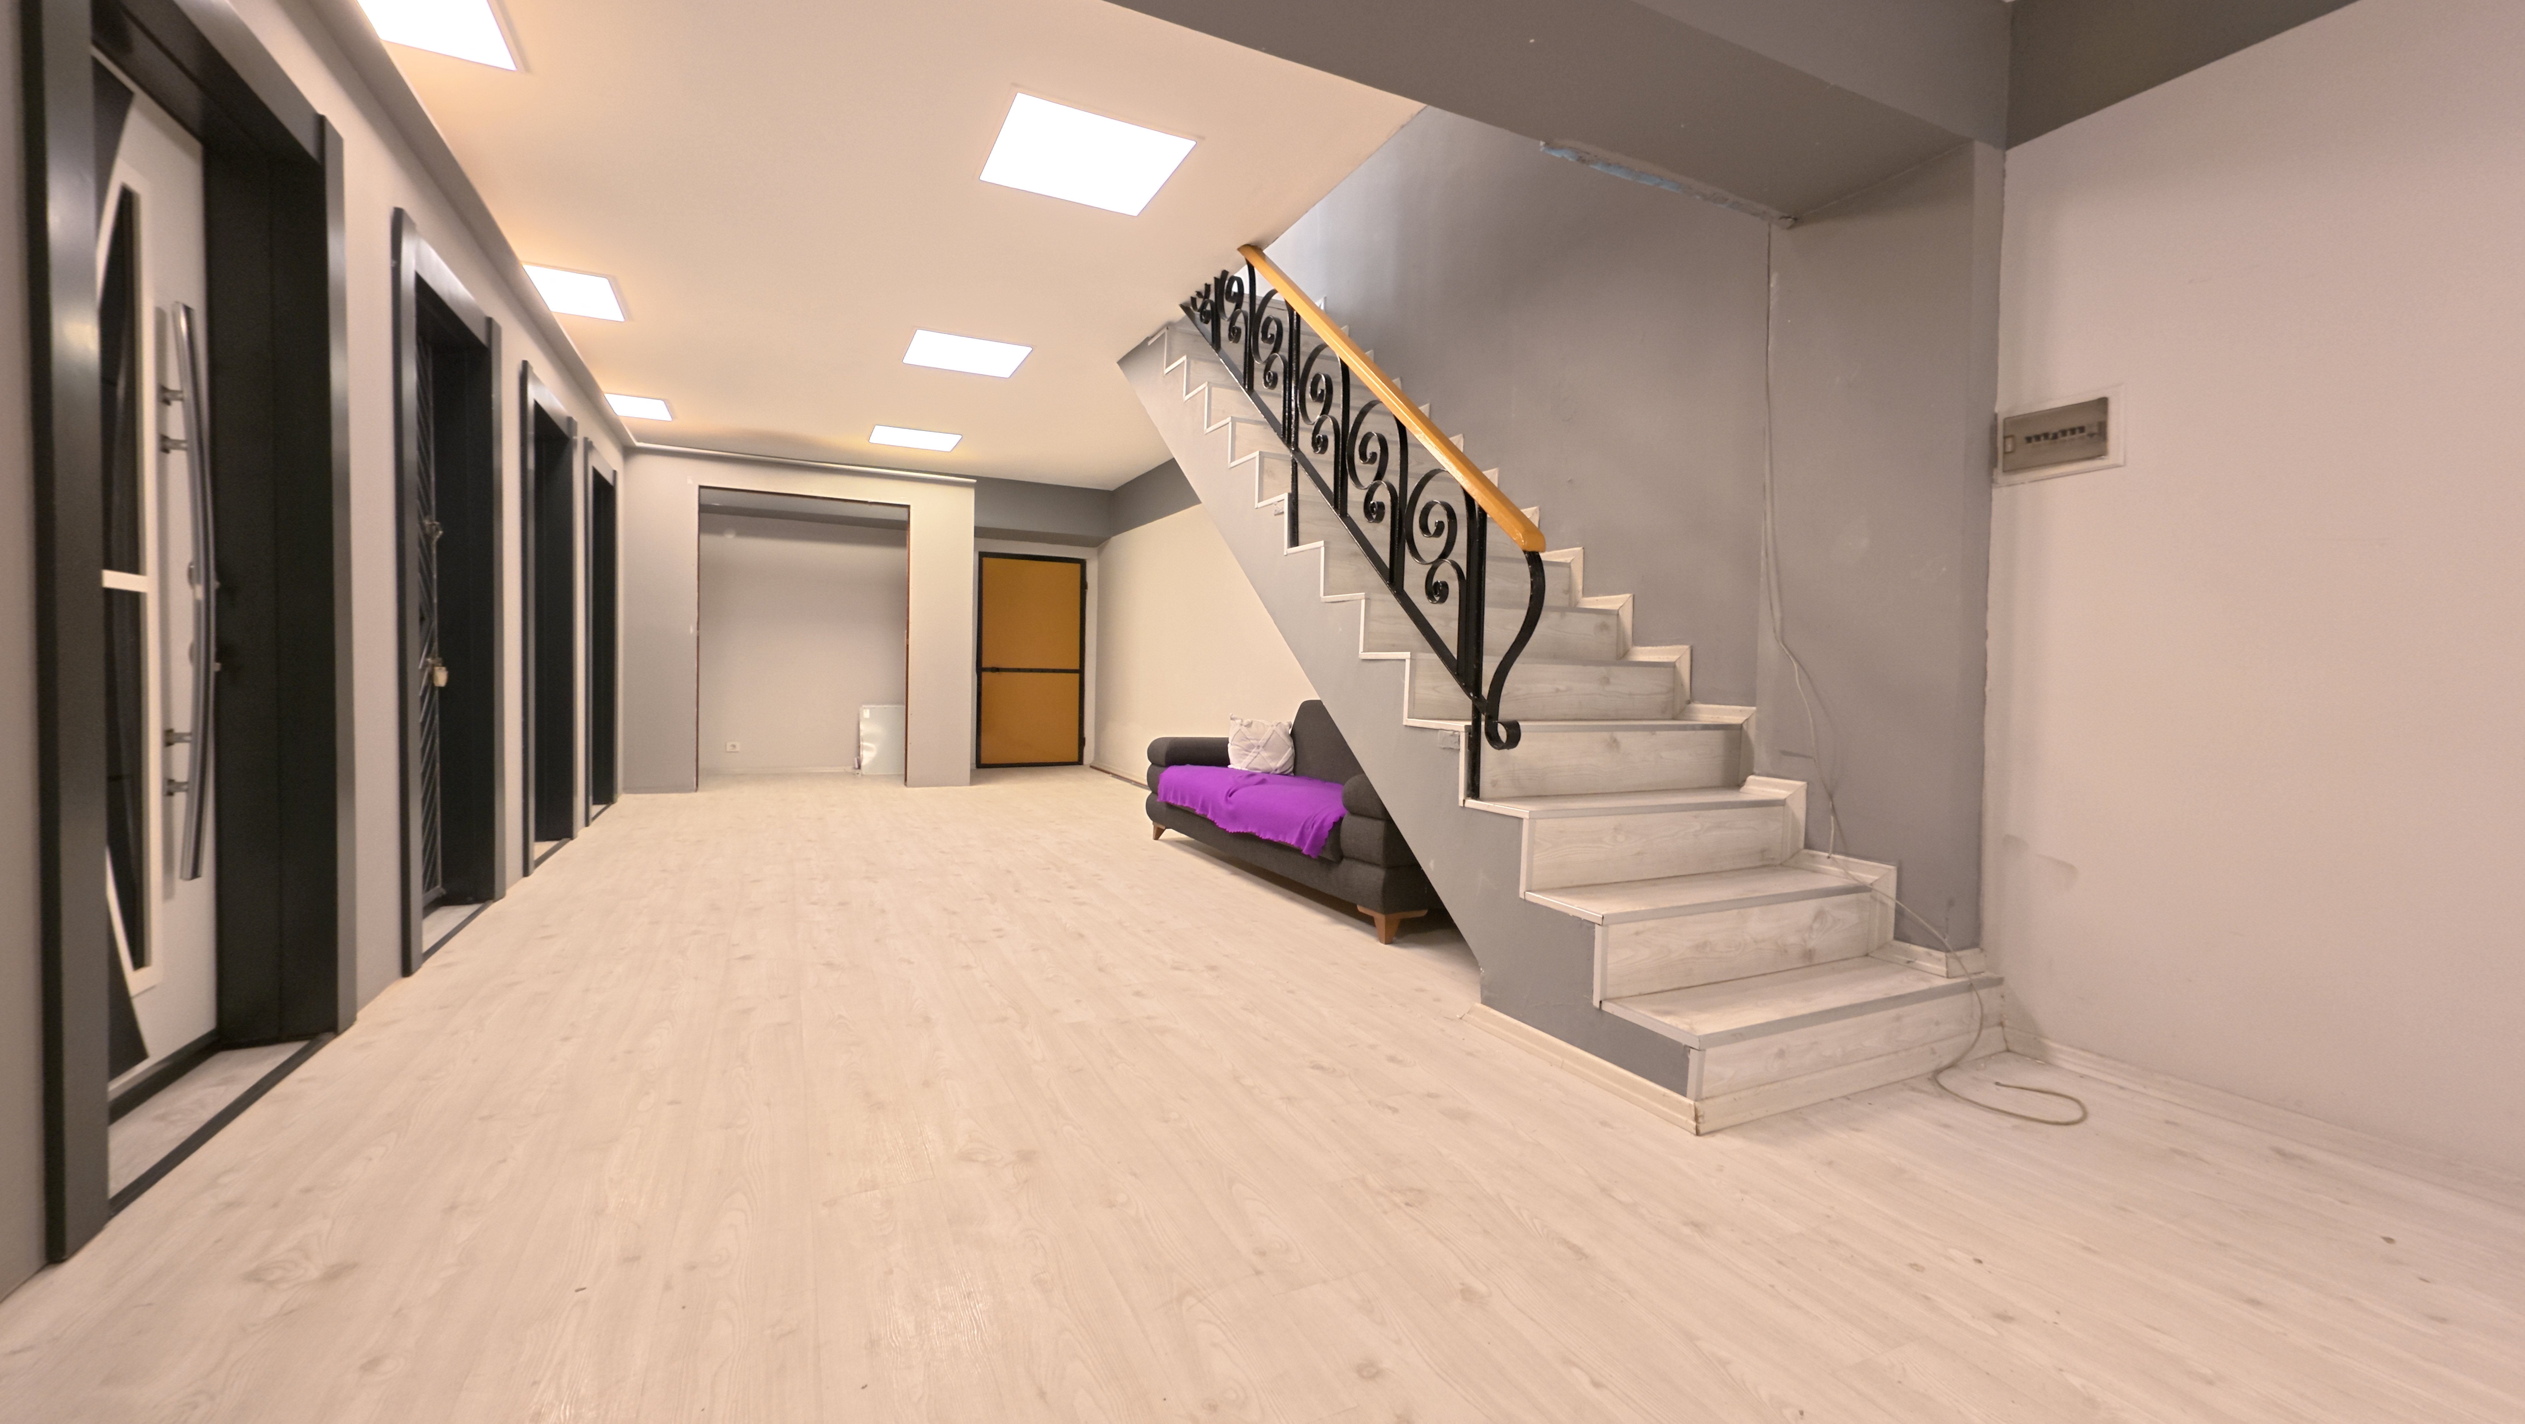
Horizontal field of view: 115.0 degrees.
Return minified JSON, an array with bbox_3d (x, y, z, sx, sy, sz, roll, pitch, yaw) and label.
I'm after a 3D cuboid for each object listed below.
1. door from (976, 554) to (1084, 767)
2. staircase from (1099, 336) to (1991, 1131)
[{"bbox_3d":[-2.385,-0.509,8.359,1.070,2.160,0.070,0,2,-23],"label":"door"},{"bbox_3d":[0.516,-0.498,3.099,1.140,2.600,3.320,0,2,-29],"label":"staircase"}]

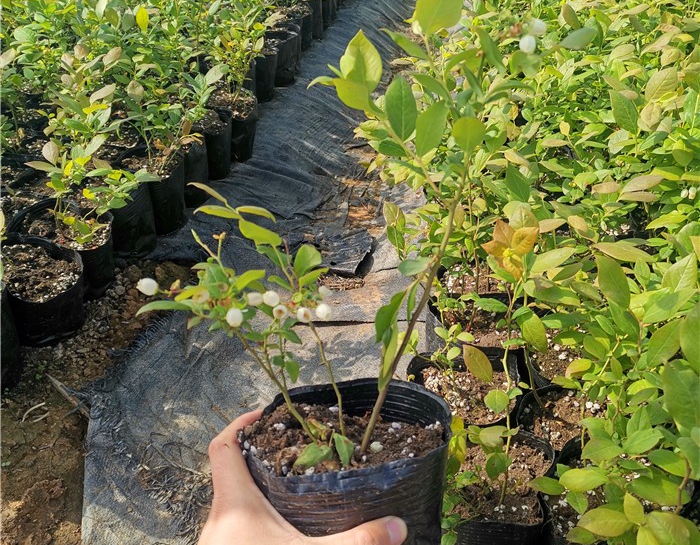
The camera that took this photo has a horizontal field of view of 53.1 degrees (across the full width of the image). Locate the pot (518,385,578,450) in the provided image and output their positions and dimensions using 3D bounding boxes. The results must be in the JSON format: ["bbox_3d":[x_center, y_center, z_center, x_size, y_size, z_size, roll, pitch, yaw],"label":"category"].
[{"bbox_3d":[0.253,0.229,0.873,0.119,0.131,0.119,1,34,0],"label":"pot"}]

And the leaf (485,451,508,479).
[{"bbox_3d":[0.162,0.211,0.757,0.021,0.010,0.031,38,78,22],"label":"leaf"}]

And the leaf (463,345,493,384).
[{"bbox_3d":[0.137,0.099,0.750,0.023,0.010,0.050,-34,71,-2],"label":"leaf"}]

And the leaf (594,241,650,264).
[{"bbox_3d":[0.280,-0.020,0.719,0.061,0.010,0.023,22,47,26],"label":"leaf"}]

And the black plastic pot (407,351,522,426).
[{"bbox_3d":[0.142,0.200,0.915,0.136,0.132,0.136,1,34,0],"label":"black plastic pot"}]

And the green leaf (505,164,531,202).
[{"bbox_3d":[0.217,-0.116,0.904,0.023,0.010,0.060,-27,76,5],"label":"green leaf"}]

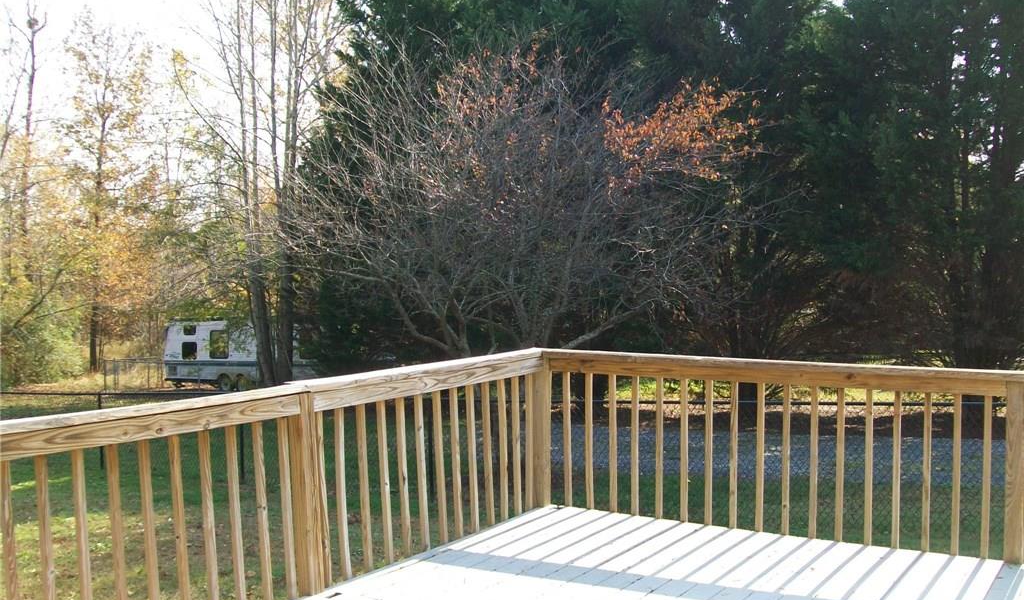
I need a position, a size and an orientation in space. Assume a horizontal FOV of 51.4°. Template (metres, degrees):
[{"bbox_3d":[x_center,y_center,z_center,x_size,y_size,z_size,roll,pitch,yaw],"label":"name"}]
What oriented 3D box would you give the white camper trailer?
[{"bbox_3d":[-10.450,2.200,43.600,7.000,2.850,2.440,-1,2,10],"label":"white camper trailer"}]

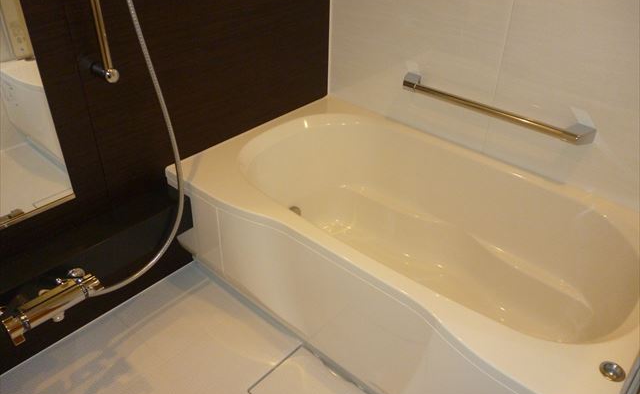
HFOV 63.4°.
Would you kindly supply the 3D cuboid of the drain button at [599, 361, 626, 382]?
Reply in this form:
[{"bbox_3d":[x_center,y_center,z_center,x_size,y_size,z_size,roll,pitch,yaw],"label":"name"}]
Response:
[{"bbox_3d":[0.629,0.374,1.111,0.051,0.009,0.051,1,34,-1],"label":"drain button"}]

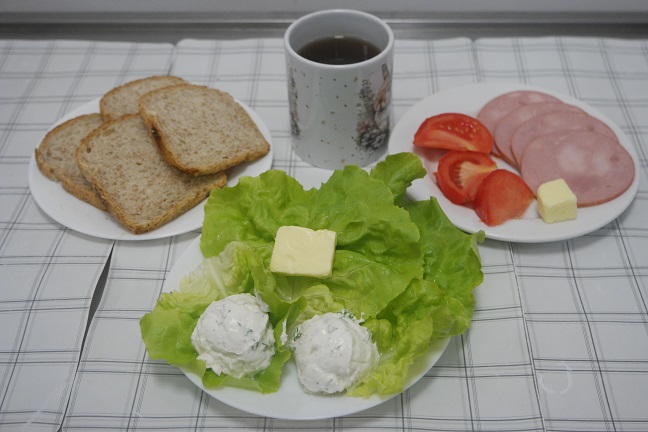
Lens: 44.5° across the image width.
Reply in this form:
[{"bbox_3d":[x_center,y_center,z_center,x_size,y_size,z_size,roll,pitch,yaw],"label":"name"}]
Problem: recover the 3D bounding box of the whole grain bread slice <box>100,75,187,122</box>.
[{"bbox_3d":[-0.136,-0.074,0.645,0.078,0.011,0.105,-16,52,-14],"label":"whole grain bread slice"}]

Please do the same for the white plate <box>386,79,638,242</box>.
[{"bbox_3d":[0.148,-0.042,0.624,0.190,0.020,0.190,-1,45,1],"label":"white plate"}]

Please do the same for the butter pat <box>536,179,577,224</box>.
[{"bbox_3d":[0.169,-0.009,0.574,0.021,0.021,0.021,-13,44,-2],"label":"butter pat"}]

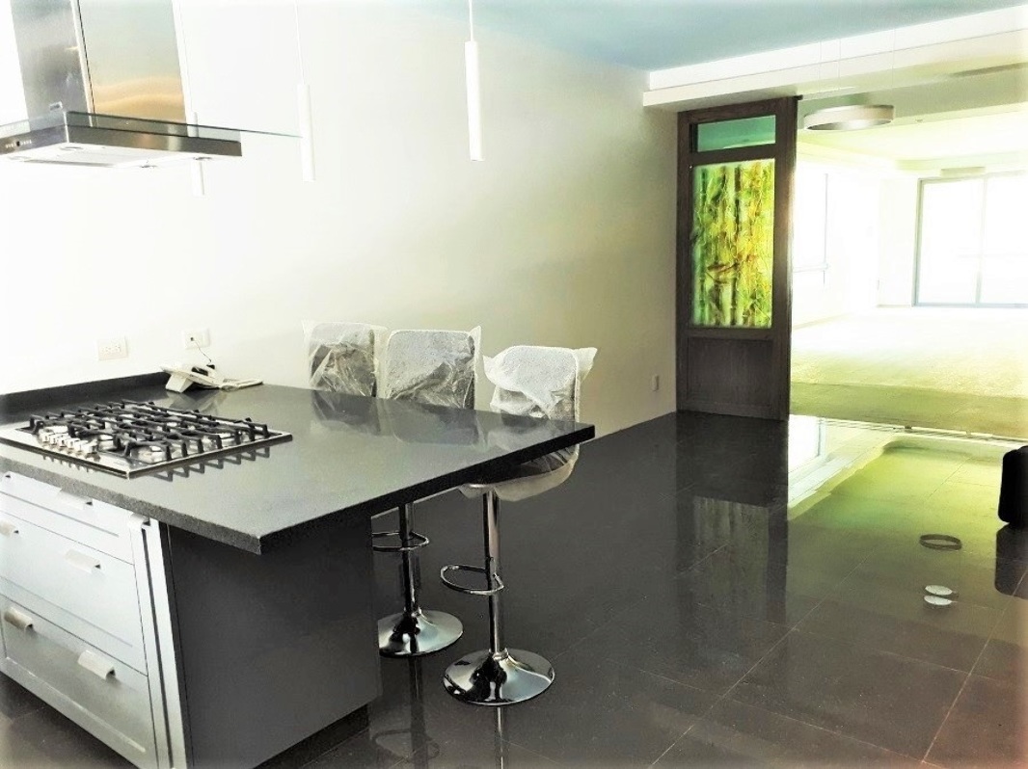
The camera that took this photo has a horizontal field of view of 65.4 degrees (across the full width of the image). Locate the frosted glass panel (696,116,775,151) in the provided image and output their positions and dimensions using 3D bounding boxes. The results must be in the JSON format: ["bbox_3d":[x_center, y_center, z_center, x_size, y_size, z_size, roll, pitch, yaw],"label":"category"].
[{"bbox_3d":[1.840,-2.052,6.588,0.670,0.225,0.020,5,12,38],"label":"frosted glass panel"}]

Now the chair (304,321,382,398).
[{"bbox_3d":[-0.876,0.359,3.451,0.420,1.150,0.490,3,11,31],"label":"chair"}]

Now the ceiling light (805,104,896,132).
[{"bbox_3d":[1.840,-1.464,4.400,0.500,0.095,0.500,5,12,38],"label":"ceiling light"}]

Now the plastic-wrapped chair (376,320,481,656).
[{"bbox_3d":[-0.397,0.397,3.095,0.420,1.150,0.490,2,10,23],"label":"plastic-wrapped chair"}]

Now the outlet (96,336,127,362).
[{"bbox_3d":[-1.598,-0.142,3.204,0.012,0.083,0.118,5,12,38],"label":"outlet"}]

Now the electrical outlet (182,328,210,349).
[{"bbox_3d":[-1.373,-0.199,3.486,0.012,0.080,0.117,5,12,38],"label":"electrical outlet"}]

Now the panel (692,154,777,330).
[{"bbox_3d":[1.834,-1.159,6.725,0.720,1.350,0.025,5,12,38],"label":"panel"}]

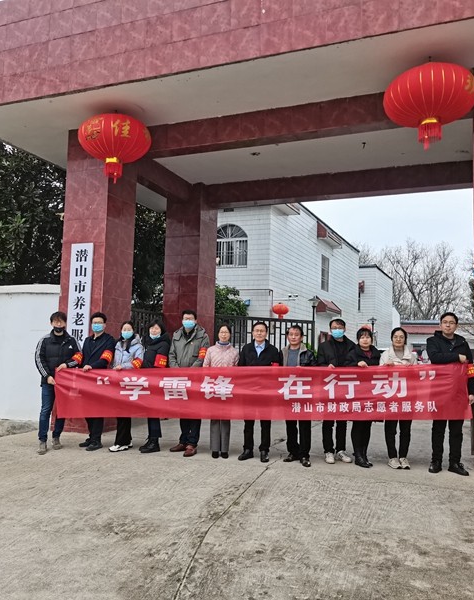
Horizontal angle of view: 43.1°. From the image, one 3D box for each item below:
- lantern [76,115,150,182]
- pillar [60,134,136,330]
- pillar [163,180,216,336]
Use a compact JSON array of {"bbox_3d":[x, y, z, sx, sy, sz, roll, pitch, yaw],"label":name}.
[{"bbox_3d":[-1.782,-2.180,8.750,1.047,0.987,1.047,1,-6,0],"label":"lantern"},{"bbox_3d":[-2.243,-0.318,9.650,0.808,4.772,0.808,-1,-6,23],"label":"pillar"},{"bbox_3d":[-0.984,0.019,12.659,0.803,4.772,0.803,-1,-6,23],"label":"pillar"}]

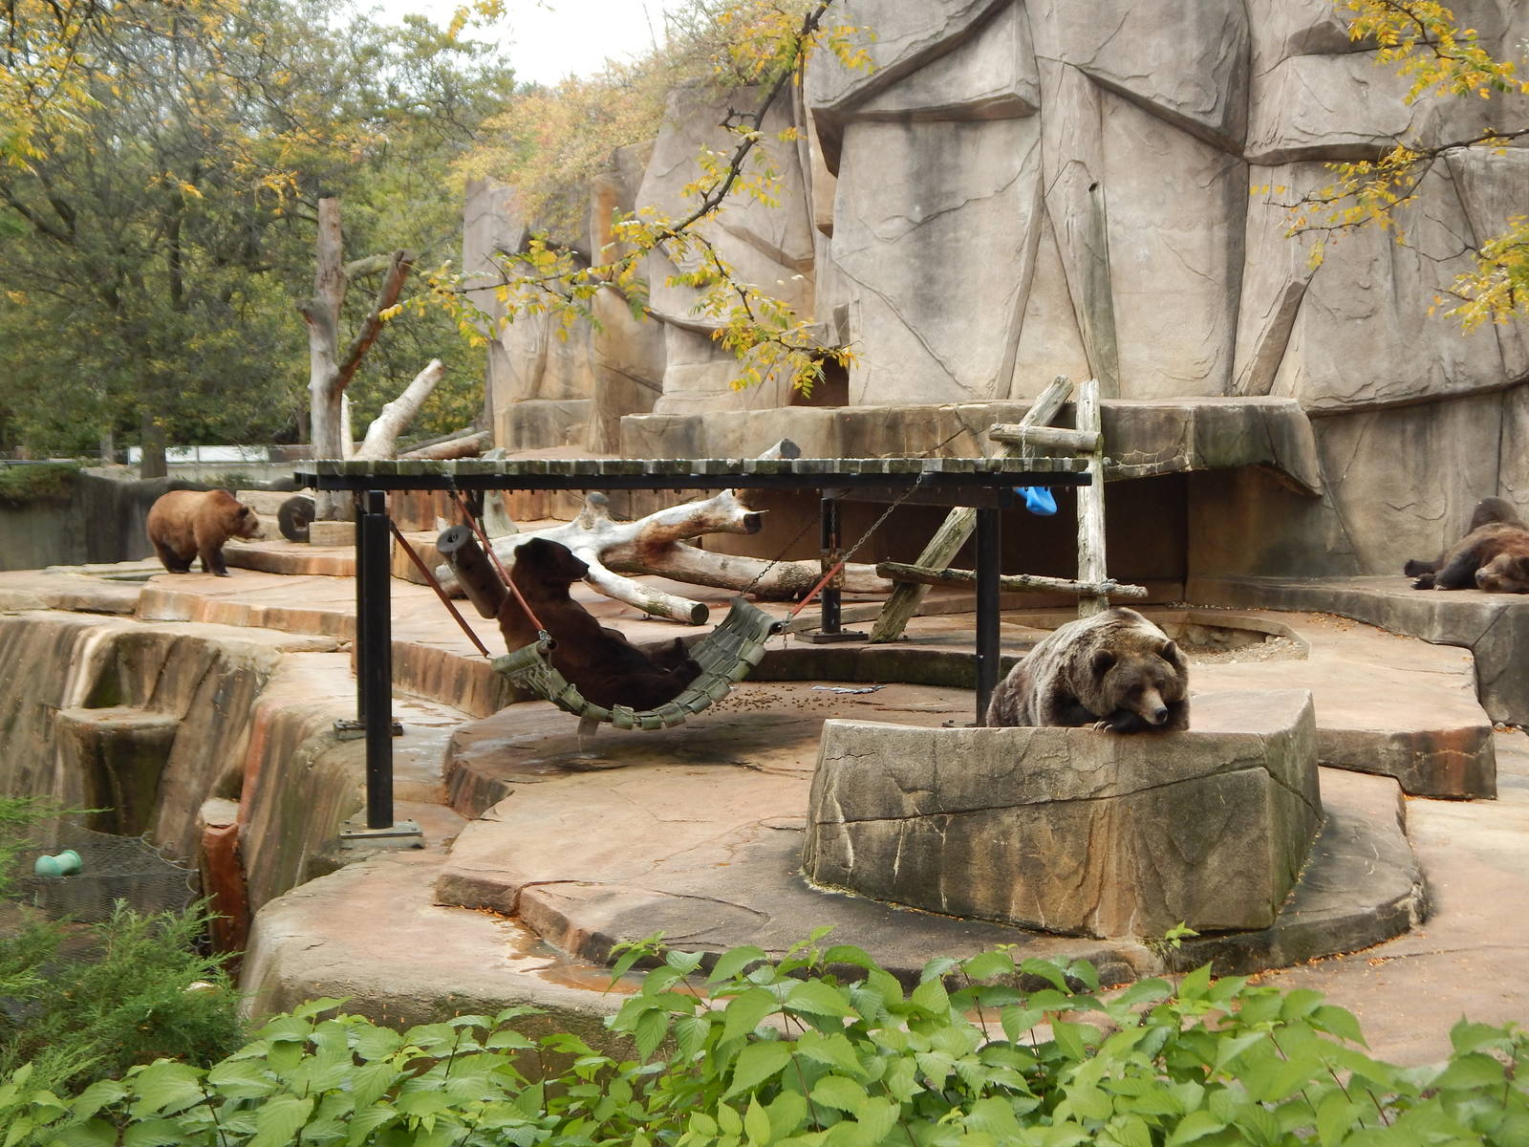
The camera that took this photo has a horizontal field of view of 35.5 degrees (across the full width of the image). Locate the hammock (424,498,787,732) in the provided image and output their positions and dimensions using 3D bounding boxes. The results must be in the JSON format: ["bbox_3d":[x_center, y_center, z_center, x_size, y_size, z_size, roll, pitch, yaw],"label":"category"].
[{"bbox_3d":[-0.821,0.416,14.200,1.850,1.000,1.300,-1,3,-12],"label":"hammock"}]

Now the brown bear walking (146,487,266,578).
[{"bbox_3d":[-6.100,-0.449,26.000,1.450,0.950,0.600,1,3,30],"label":"brown bear walking"}]

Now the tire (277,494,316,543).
[{"bbox_3d":[-6.242,-0.731,32.301,0.630,0.630,0.220,-1,3,-27],"label":"tire"}]

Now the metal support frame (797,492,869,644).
[{"bbox_3d":[0.500,-0.055,17.900,0.460,1.150,0.460,-1,3,-14],"label":"metal support frame"}]

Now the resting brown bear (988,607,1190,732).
[{"bbox_3d":[1.338,0.422,10.100,0.720,0.620,1.250,-1,3,-20],"label":"resting brown bear"}]

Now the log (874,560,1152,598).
[{"bbox_3d":[1.891,0.055,18.200,2.070,0.140,0.140,5,3,0],"label":"log"}]

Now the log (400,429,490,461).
[{"bbox_3d":[-3.604,-1.440,27.000,1.200,0.360,0.500,-1,3,-12],"label":"log"}]

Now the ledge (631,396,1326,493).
[{"bbox_3d":[2.000,-1.235,22.700,6.700,0.820,1.800,0,3,15],"label":"ledge"}]

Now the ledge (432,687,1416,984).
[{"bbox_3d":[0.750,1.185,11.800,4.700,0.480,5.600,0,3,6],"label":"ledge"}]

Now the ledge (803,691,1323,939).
[{"bbox_3d":[1.327,0.970,10.364,1.950,0.760,1.950,1,3,21],"label":"ledge"}]

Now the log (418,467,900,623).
[{"bbox_3d":[-0.900,-0.314,19.600,4.000,1.150,2.400,0,3,7],"label":"log"}]

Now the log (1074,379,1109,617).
[{"bbox_3d":[2.540,-0.557,18.600,0.220,2.135,0.220,-1,-22,6],"label":"log"}]

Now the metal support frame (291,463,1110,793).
[{"bbox_3d":[-0.690,0.279,14.710,4.200,1.930,4.200,-1,3,-12],"label":"metal support frame"}]

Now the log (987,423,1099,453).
[{"bbox_3d":[1.988,-0.966,17.000,0.830,0.140,0.130,5,3,11],"label":"log"}]

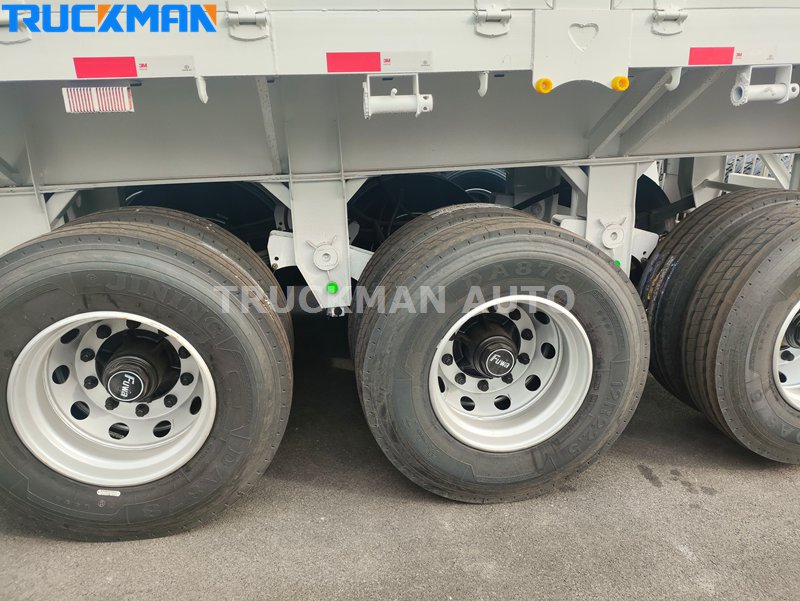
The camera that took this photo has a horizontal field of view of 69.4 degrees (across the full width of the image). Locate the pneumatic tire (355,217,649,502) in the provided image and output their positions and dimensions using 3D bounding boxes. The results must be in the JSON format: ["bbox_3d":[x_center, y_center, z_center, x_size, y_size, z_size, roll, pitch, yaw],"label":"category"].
[{"bbox_3d":[0.375,0.232,2.145,1.078,1.075,0.298,-2,17,-10],"label":"pneumatic tire"}]

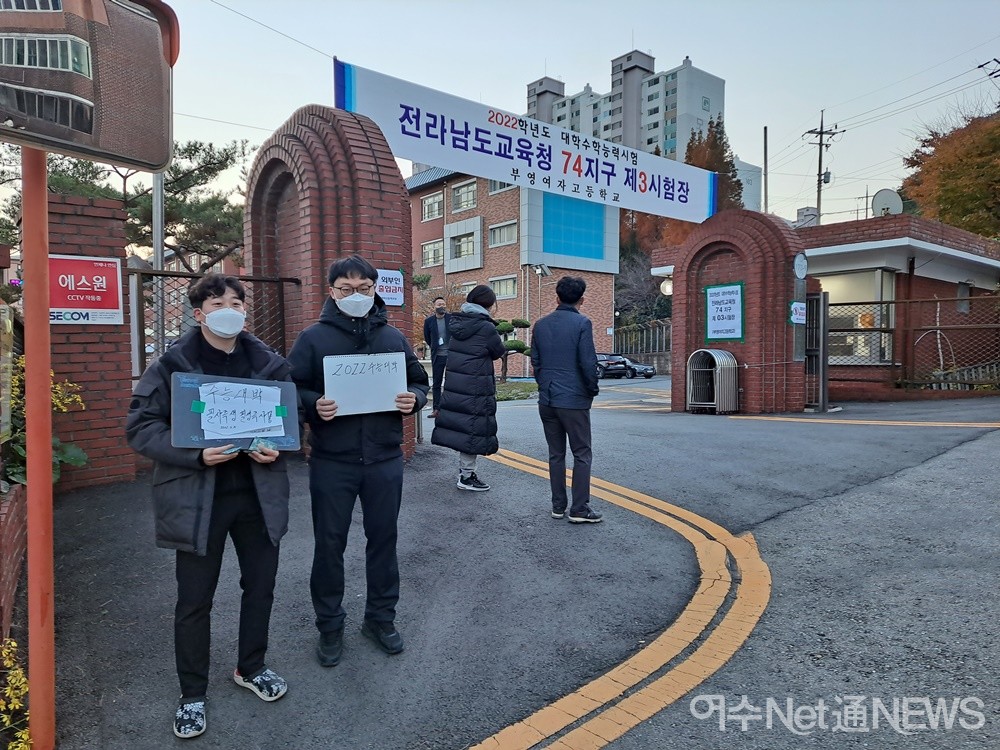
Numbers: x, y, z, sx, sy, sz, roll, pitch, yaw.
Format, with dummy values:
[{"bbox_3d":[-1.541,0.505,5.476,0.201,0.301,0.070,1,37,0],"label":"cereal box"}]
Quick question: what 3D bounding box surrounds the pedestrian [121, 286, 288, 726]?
[{"bbox_3d":[-1.115,0.435,2.680,0.590,1.690,0.450,-2,3,-21],"label":"pedestrian"}]

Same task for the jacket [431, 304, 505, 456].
[{"bbox_3d":[-0.255,0.039,5.450,0.460,1.170,0.500,-2,3,-32],"label":"jacket"}]

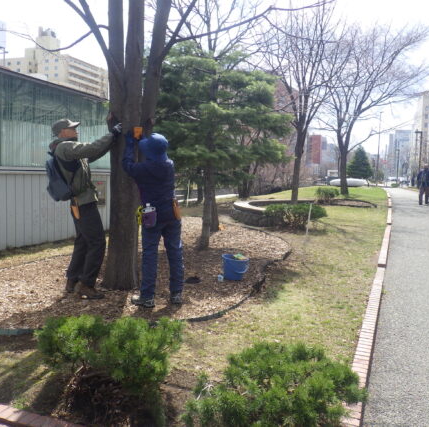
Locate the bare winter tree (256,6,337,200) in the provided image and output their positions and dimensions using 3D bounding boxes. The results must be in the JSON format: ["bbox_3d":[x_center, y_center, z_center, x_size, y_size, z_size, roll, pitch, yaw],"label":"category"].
[{"bbox_3d":[3.029,-4.051,16.800,3.100,7.300,3.100,1,5,0],"label":"bare winter tree"}]

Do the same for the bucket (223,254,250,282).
[{"bbox_3d":[0.239,0.610,5.250,0.305,0.260,0.305,1,5,0],"label":"bucket"}]

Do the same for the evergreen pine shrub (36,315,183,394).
[{"bbox_3d":[-0.594,0.815,2.680,0.780,0.440,0.620,1,5,0],"label":"evergreen pine shrub"}]

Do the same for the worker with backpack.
[{"bbox_3d":[-1.272,-0.064,4.520,0.680,1.740,0.560,0,5,-7],"label":"worker with backpack"}]

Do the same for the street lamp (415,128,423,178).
[{"bbox_3d":[18.614,-4.973,42.000,0.750,5.700,0.250,2,5,17],"label":"street lamp"}]

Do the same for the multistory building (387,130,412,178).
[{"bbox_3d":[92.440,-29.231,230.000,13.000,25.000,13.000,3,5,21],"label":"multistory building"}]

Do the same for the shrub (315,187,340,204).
[{"bbox_3d":[4.124,-0.657,16.800,0.880,0.640,0.850,1,5,0],"label":"shrub"}]

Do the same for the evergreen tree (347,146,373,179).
[{"bbox_3d":[14.175,-4.742,45.000,2.600,3.600,2.500,1,5,0],"label":"evergreen tree"}]

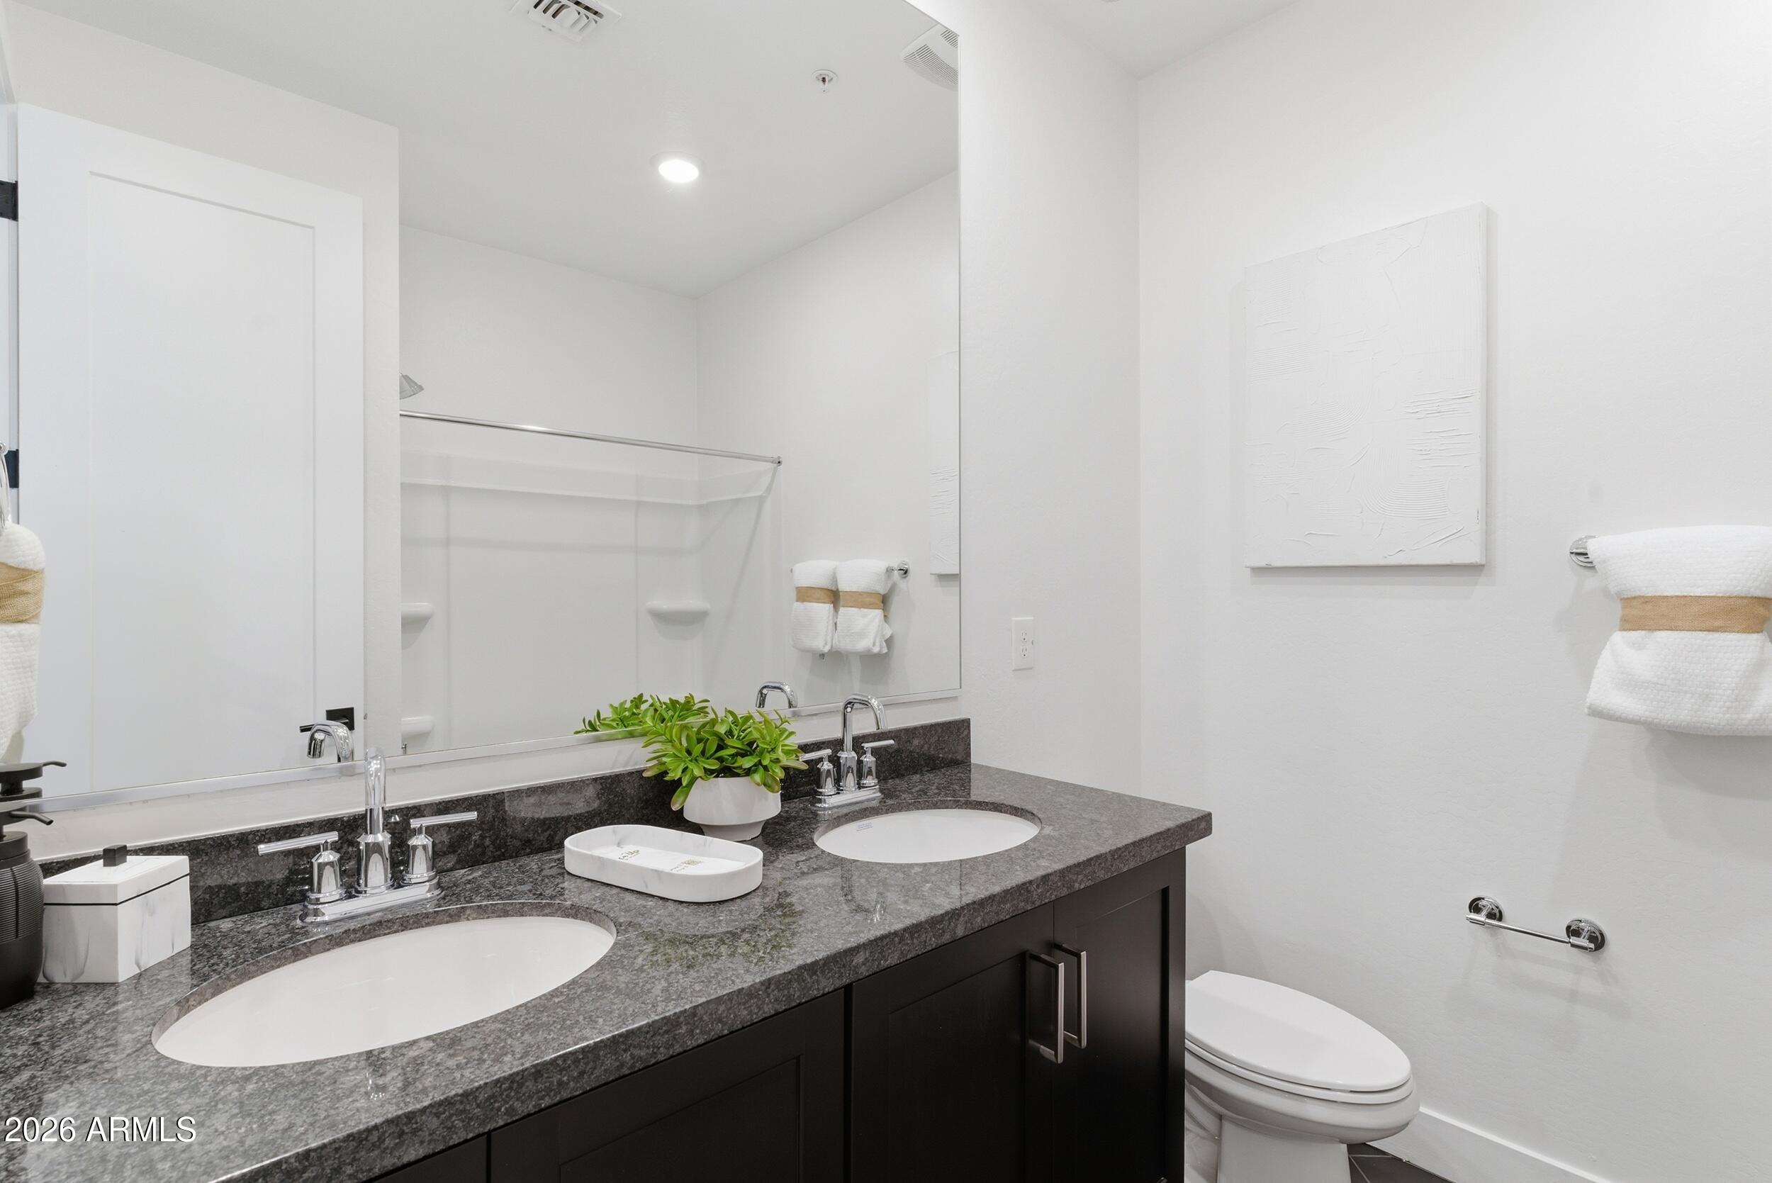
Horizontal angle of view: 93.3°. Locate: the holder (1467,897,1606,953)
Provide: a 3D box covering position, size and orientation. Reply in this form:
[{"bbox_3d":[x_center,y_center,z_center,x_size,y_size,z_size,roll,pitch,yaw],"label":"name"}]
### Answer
[{"bbox_3d":[1.303,0.681,1.693,0.072,0.058,0.222,0,0,-42],"label":"holder"}]

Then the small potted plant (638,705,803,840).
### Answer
[{"bbox_3d":[-0.247,0.293,1.349,0.250,0.197,0.235,0,0,0],"label":"small potted plant"}]

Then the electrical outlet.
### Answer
[{"bbox_3d":[0.336,0.129,2.031,0.079,0.123,0.007,0,0,-42],"label":"electrical outlet"}]

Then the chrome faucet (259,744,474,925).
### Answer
[{"bbox_3d":[-0.611,0.290,1.013,0.230,0.205,0.132,0,0,-42],"label":"chrome faucet"}]

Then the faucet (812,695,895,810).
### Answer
[{"bbox_3d":[-0.041,0.289,1.526,0.225,0.205,0.132,0,0,-42],"label":"faucet"}]

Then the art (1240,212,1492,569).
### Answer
[{"bbox_3d":[1.091,-0.436,1.949,0.038,0.757,0.502,0,0,-42],"label":"art"}]

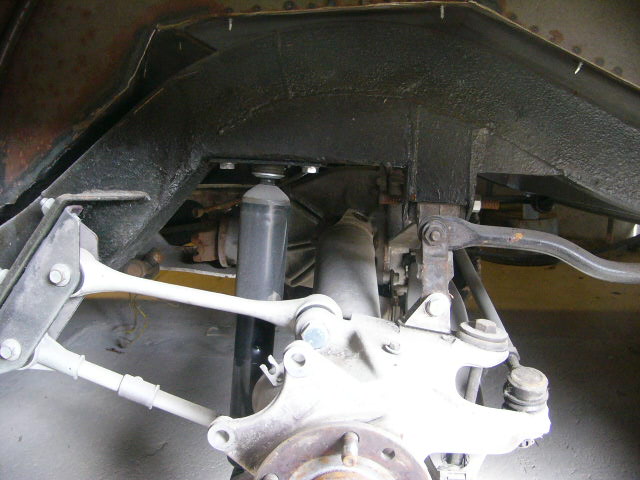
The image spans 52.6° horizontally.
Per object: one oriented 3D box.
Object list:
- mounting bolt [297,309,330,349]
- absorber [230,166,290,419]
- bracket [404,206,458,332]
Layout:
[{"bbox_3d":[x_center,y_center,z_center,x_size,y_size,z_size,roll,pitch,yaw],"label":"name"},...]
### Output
[{"bbox_3d":[-0.006,0.081,0.590,0.031,0.029,0.030,0,16,0],"label":"mounting bolt"},{"bbox_3d":[-0.073,0.098,0.745,0.056,0.365,0.056,5,2,-1],"label":"absorber"},{"bbox_3d":[0.110,0.029,0.640,0.049,0.117,0.040,0,16,0],"label":"bracket"}]

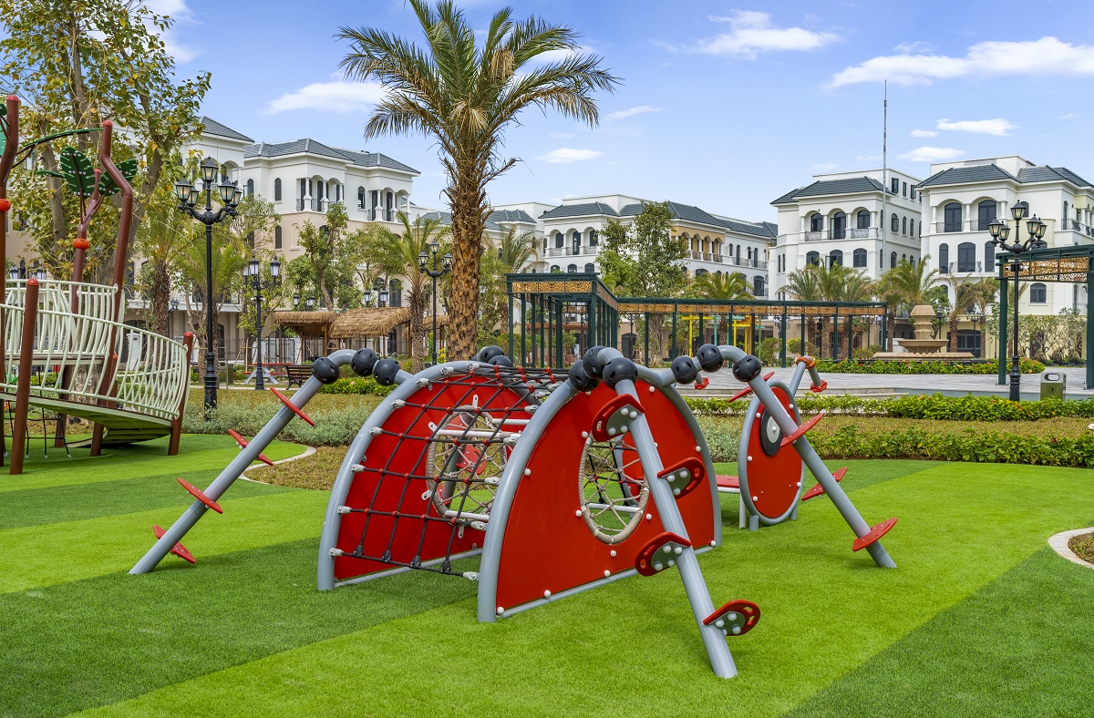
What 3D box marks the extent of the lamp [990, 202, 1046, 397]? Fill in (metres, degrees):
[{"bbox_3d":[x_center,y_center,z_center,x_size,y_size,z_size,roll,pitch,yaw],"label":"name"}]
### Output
[{"bbox_3d":[10.493,-1.188,23.700,1.250,4.750,1.250,0,1,24],"label":"lamp"}]

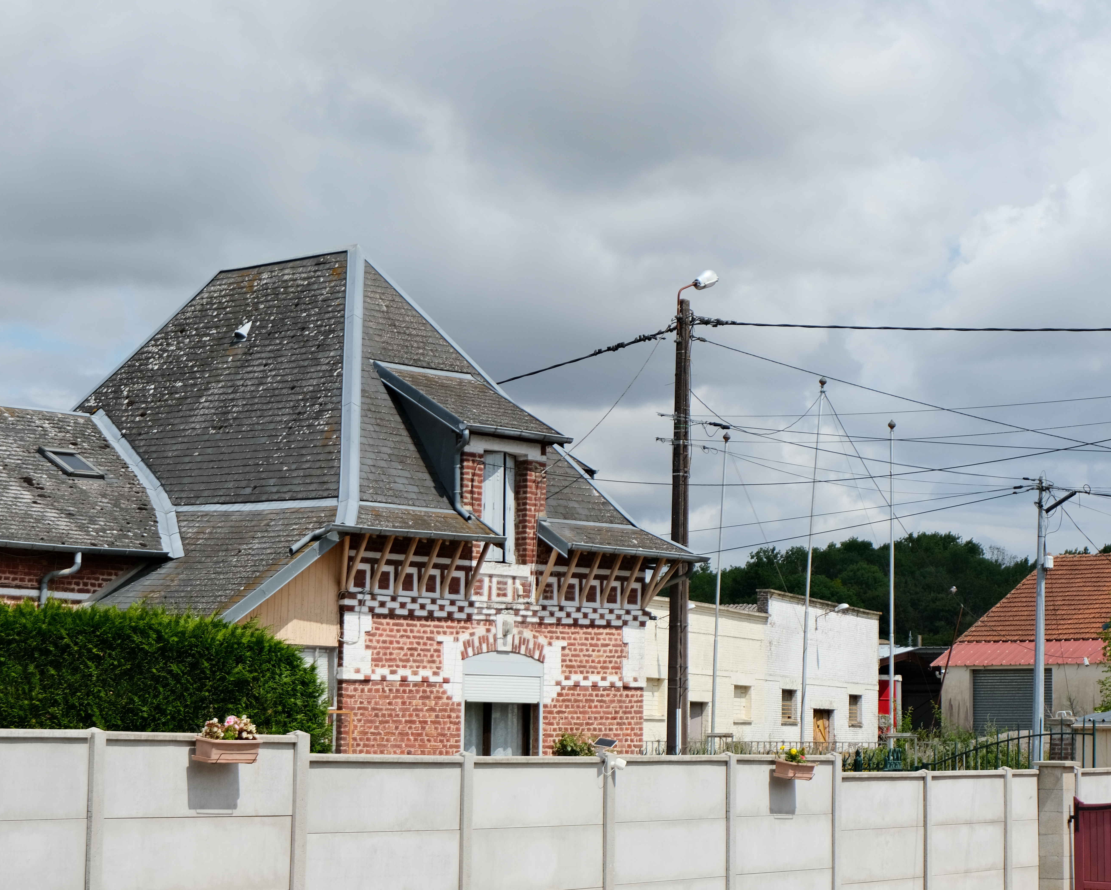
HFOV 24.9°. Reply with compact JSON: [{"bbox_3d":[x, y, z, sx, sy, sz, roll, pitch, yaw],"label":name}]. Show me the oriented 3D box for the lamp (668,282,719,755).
[{"bbox_3d":[2.307,1.780,42.218,0.940,9.612,0.420,-3,-8,30],"label":"lamp"}]

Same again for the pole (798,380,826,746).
[{"bbox_3d":[4.106,2.713,40.717,0.150,7.674,0.150,4,-7,0],"label":"pole"}]

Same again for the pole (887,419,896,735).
[{"bbox_3d":[5.900,3.251,44.180,0.140,7.438,0.140,1,-7,0],"label":"pole"}]

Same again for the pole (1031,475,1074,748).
[{"bbox_3d":[8.297,3.590,42.135,0.680,6.160,0.260,1,-7,0],"label":"pole"}]

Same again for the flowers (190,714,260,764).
[{"bbox_3d":[-2.163,1.940,16.627,0.180,0.310,0.490,-4,-8,34],"label":"flowers"}]

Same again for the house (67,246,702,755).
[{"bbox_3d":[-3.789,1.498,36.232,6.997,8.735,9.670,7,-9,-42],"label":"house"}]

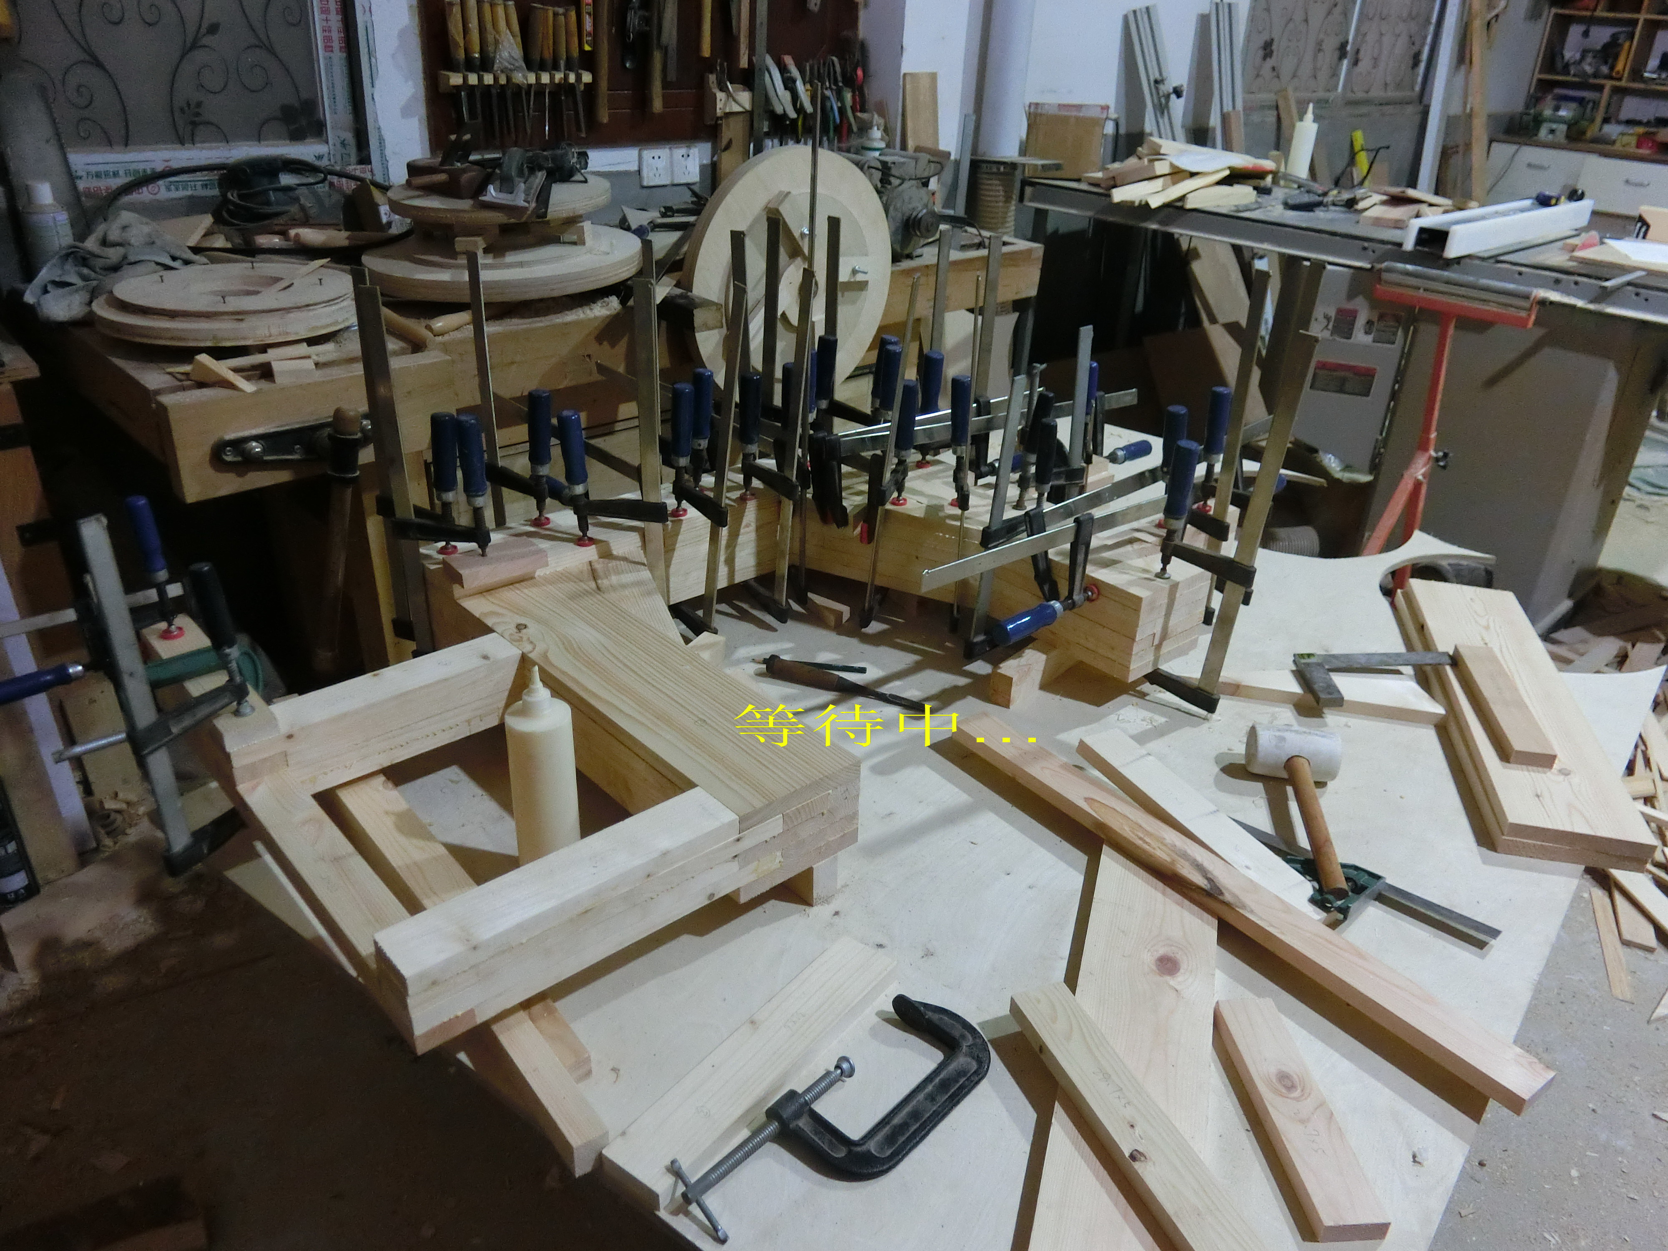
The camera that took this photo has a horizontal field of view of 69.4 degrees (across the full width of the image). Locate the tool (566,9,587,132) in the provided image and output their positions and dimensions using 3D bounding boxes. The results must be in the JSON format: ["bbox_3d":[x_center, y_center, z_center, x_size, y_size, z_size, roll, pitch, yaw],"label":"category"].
[{"bbox_3d":[-0.553,-1.196,2.601,0.028,0.253,0.028,23,34,38],"label":"tool"}]

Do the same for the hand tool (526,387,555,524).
[{"bbox_3d":[-0.421,-0.239,1.727,0.034,0.200,0.034,5,24,0],"label":"hand tool"}]

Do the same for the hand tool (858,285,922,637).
[{"bbox_3d":[0.102,-0.267,1.843,0.040,0.531,0.150,14,23,13],"label":"hand tool"}]

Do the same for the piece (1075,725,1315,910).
[{"bbox_3d":[0.412,0.218,1.411,0.056,0.019,0.362,-8,27,-22],"label":"piece"}]

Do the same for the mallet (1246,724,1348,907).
[{"bbox_3d":[0.553,0.211,1.385,0.110,0.064,0.316,5,25,7],"label":"mallet"}]

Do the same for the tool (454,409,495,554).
[{"bbox_3d":[-0.418,-0.163,1.412,0.033,0.183,0.033,-20,35,-37],"label":"tool"}]

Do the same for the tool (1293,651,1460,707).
[{"bbox_3d":[0.770,0.082,1.662,0.226,0.020,0.138,3,25,2],"label":"tool"}]

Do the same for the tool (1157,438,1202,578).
[{"bbox_3d":[0.413,-0.139,1.459,0.031,0.185,0.031,-21,35,-37],"label":"tool"}]

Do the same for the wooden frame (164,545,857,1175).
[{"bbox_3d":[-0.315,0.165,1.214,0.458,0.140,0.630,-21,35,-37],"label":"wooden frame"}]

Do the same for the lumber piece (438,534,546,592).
[{"bbox_3d":[-0.446,-0.082,1.595,0.122,0.021,0.066,-20,32,-39],"label":"lumber piece"}]

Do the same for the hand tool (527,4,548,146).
[{"bbox_3d":[-0.625,-1.164,2.546,0.028,0.261,0.034,23,28,38],"label":"hand tool"}]

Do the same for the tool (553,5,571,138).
[{"bbox_3d":[-0.581,-1.185,2.581,0.028,0.254,0.028,23,31,38],"label":"tool"}]

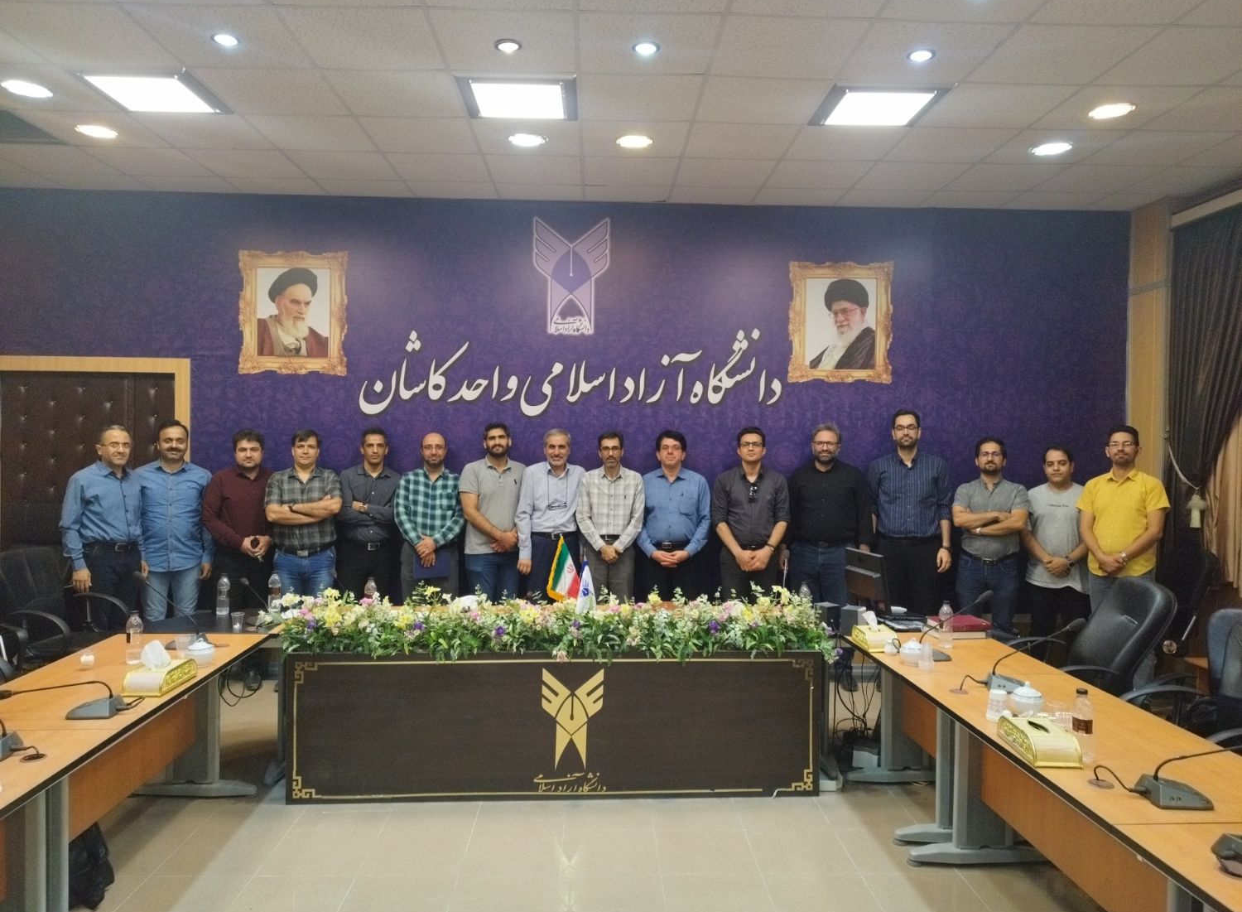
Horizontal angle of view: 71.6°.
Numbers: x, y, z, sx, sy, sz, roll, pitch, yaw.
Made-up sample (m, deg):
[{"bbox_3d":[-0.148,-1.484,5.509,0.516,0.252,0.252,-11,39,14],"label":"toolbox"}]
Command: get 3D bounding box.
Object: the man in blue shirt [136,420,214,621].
[{"bbox_3d":[-2.970,0.651,5.727,0.510,1.778,0.300,0,2,-19],"label":"man in blue shirt"}]

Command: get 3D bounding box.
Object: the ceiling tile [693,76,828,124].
[{"bbox_3d":[0.694,-1.781,4.316,0.600,0.020,0.600,1,1,-2],"label":"ceiling tile"}]

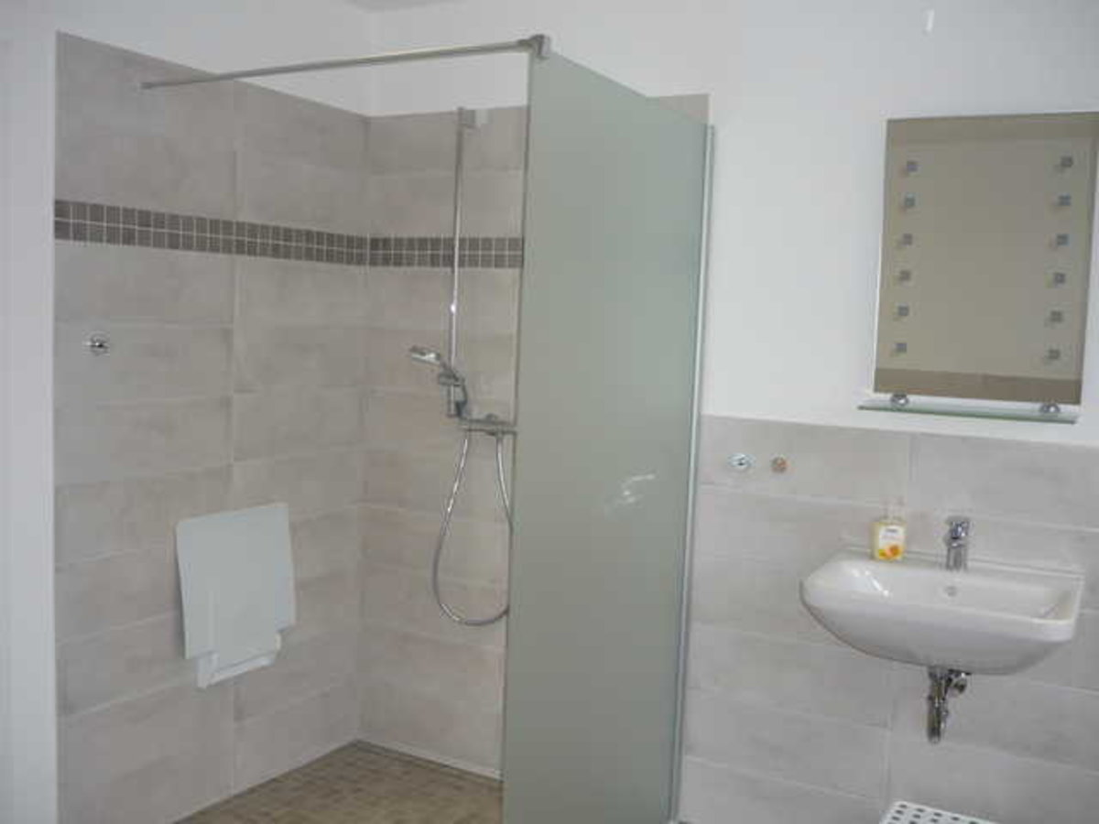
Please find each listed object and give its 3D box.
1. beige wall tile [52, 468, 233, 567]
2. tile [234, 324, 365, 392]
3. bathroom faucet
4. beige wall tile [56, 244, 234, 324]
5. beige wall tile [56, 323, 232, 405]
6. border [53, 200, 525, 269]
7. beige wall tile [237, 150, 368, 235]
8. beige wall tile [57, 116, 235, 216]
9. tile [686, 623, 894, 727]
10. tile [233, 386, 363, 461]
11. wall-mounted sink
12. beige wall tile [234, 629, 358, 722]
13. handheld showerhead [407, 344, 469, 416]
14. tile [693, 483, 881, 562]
[{"bbox_3d":[-1.072,0.266,2.819,0.010,0.198,0.595,5,6,29],"label":"beige wall tile"},{"bbox_3d":[-0.776,-0.166,3.299,0.010,0.198,0.595,5,6,29],"label":"tile"},{"bbox_3d":[0.991,0.323,2.555,0.050,0.138,0.125,5,6,29],"label":"bathroom faucet"},{"bbox_3d":[-1.050,-0.331,2.767,0.010,0.198,0.595,5,6,29],"label":"beige wall tile"},{"bbox_3d":[-1.062,-0.133,2.802,0.012,0.200,0.577,5,6,29],"label":"beige wall tile"},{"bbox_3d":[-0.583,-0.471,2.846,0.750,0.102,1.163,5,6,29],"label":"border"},{"bbox_3d":[-0.759,-0.666,3.264,0.012,0.200,0.586,5,6,29],"label":"beige wall tile"},{"bbox_3d":[-1.036,-0.627,2.744,0.010,0.198,0.595,5,6,29],"label":"beige wall tile"},{"bbox_3d":[0.654,0.729,2.901,0.595,0.198,0.010,5,6,29],"label":"tile"},{"bbox_3d":[-0.784,0.032,3.326,0.012,0.200,0.586,5,6,29],"label":"tile"},{"bbox_3d":[0.902,0.490,2.471,0.615,0.190,0.480,5,6,29],"label":"wall-mounted sink"},{"bbox_3d":[-0.813,0.828,3.397,0.012,0.200,0.586,5,6,29],"label":"beige wall tile"},{"bbox_3d":[-0.340,-0.096,3.199,0.095,0.215,0.225,5,6,29],"label":"handheld showerhead"},{"bbox_3d":[0.666,0.326,2.875,0.590,0.200,0.012,5,6,29],"label":"tile"}]

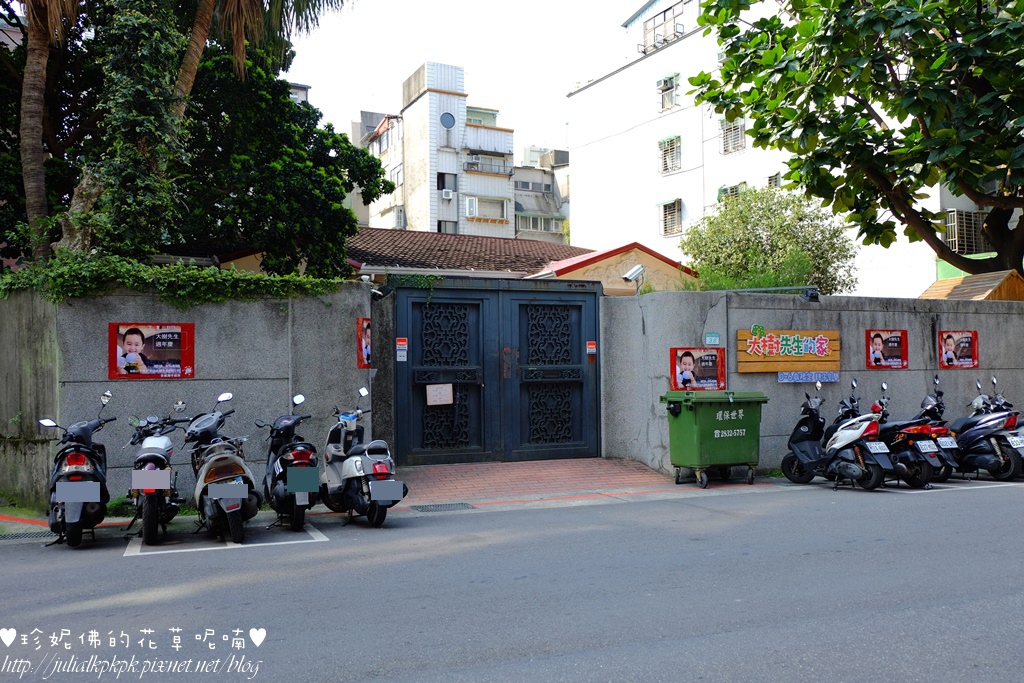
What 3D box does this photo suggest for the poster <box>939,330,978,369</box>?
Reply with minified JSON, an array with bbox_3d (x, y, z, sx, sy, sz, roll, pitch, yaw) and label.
[{"bbox_3d":[7.142,0.137,12.254,0.830,0.585,0.030,0,-1,-20],"label":"poster"}]

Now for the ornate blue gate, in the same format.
[{"bbox_3d":[-0.141,0.402,10.574,2.930,2.460,0.150,0,-2,-17],"label":"ornate blue gate"}]

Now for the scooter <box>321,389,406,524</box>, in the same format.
[{"bbox_3d":[-1.632,1.177,7.983,0.680,1.320,1.780,1,-2,-30],"label":"scooter"}]

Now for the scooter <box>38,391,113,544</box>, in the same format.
[{"bbox_3d":[-3.974,1.158,7.163,0.740,1.240,1.820,0,-1,-21],"label":"scooter"}]

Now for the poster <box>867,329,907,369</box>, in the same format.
[{"bbox_3d":[5.748,0.122,11.736,0.830,0.585,0.030,0,-1,-20],"label":"poster"}]

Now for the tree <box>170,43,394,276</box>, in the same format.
[{"bbox_3d":[-3.711,-1.530,12.355,3.900,6.600,3.700,0,-2,-17],"label":"tree"}]

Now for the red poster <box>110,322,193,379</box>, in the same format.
[{"bbox_3d":[-3.834,0.102,8.171,0.830,0.585,0.030,0,-1,-20],"label":"red poster"}]

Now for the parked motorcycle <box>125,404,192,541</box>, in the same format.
[{"bbox_3d":[-3.313,1.191,7.174,0.760,1.160,1.950,0,-1,-20],"label":"parked motorcycle"}]

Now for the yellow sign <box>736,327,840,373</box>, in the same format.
[{"bbox_3d":[4.010,0.119,11.063,1.820,0.660,0.070,0,-1,-20],"label":"yellow sign"}]

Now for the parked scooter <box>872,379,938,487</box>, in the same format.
[{"bbox_3d":[4.793,1.199,10.023,0.700,1.230,1.800,0,-1,-17],"label":"parked scooter"}]

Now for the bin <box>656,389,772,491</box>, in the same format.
[{"bbox_3d":[2.684,1.284,10.142,1.220,1.200,0.800,0,-2,-19],"label":"bin"}]

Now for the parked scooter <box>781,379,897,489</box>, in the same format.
[{"bbox_3d":[4.119,1.196,9.797,0.680,1.350,1.800,0,-2,-20],"label":"parked scooter"}]

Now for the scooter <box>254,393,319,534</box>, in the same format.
[{"bbox_3d":[-2.236,1.183,7.710,0.680,1.200,1.780,0,-1,-24],"label":"scooter"}]

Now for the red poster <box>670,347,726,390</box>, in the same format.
[{"bbox_3d":[2.516,0.365,10.373,0.810,0.600,0.020,0,-2,-12],"label":"red poster"}]

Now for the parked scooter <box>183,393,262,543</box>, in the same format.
[{"bbox_3d":[-2.749,1.177,7.327,0.680,1.290,1.750,1,-2,-26],"label":"parked scooter"}]

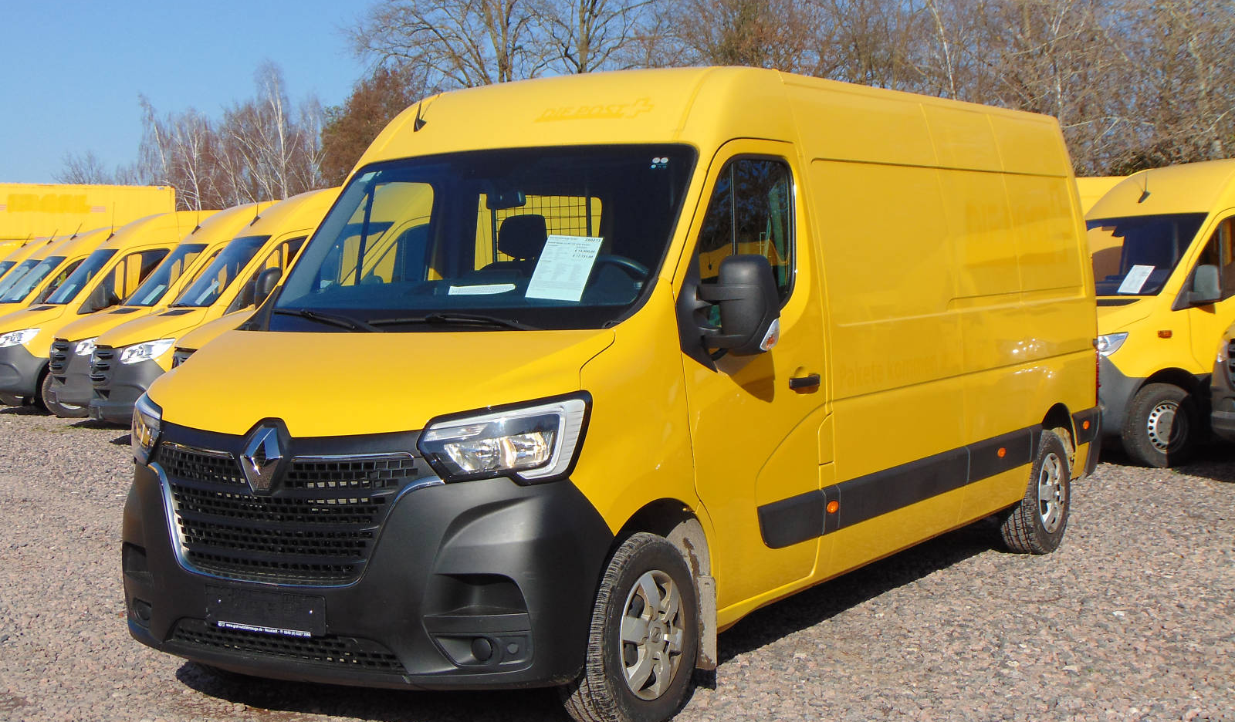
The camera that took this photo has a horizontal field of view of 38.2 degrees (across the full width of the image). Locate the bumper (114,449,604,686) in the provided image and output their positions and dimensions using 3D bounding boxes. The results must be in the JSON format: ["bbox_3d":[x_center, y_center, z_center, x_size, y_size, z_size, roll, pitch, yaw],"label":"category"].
[{"bbox_3d":[-1.014,0.683,6.091,2.000,0.740,0.620,1,3,32],"label":"bumper"}]

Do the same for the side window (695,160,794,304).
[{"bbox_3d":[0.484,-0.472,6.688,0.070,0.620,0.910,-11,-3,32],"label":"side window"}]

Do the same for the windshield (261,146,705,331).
[{"bbox_3d":[-0.575,-0.427,6.791,1.780,1.050,0.151,1,-42,32],"label":"windshield"}]

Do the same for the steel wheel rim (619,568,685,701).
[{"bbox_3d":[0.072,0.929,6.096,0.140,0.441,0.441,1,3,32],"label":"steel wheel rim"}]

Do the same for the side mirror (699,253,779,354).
[{"bbox_3d":[0.451,-0.197,6.335,0.255,0.365,0.210,1,3,32],"label":"side mirror"}]

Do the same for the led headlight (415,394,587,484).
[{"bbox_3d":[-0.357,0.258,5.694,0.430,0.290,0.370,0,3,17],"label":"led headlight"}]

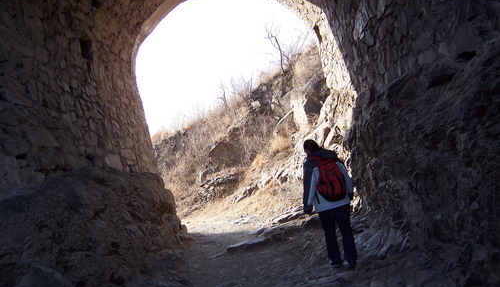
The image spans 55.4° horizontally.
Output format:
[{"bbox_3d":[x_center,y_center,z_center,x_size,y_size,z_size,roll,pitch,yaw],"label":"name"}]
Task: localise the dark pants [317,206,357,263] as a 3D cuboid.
[{"bbox_3d":[1.089,1.076,6.000,0.420,0.840,0.300,-9,0,-11],"label":"dark pants"}]

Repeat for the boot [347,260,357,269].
[{"bbox_3d":[1.278,1.514,6.000,0.110,0.120,0.280,-6,2,-11],"label":"boot"}]

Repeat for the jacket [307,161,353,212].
[{"bbox_3d":[1.001,0.497,6.000,0.580,0.700,0.340,-8,-4,-11],"label":"jacket"}]

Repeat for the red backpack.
[{"bbox_3d":[1.003,0.446,5.830,0.330,0.480,0.200,-8,-5,-11],"label":"red backpack"}]

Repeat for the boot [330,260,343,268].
[{"bbox_3d":[1.088,1.518,6.030,0.110,0.120,0.280,-6,2,-11],"label":"boot"}]

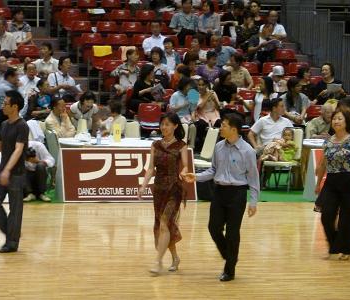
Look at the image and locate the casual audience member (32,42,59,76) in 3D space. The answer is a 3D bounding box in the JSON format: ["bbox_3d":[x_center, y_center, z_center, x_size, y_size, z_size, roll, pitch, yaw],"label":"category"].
[{"bbox_3d":[-2.099,-1.132,37.800,0.500,1.220,0.750,0,5,6],"label":"casual audience member"}]

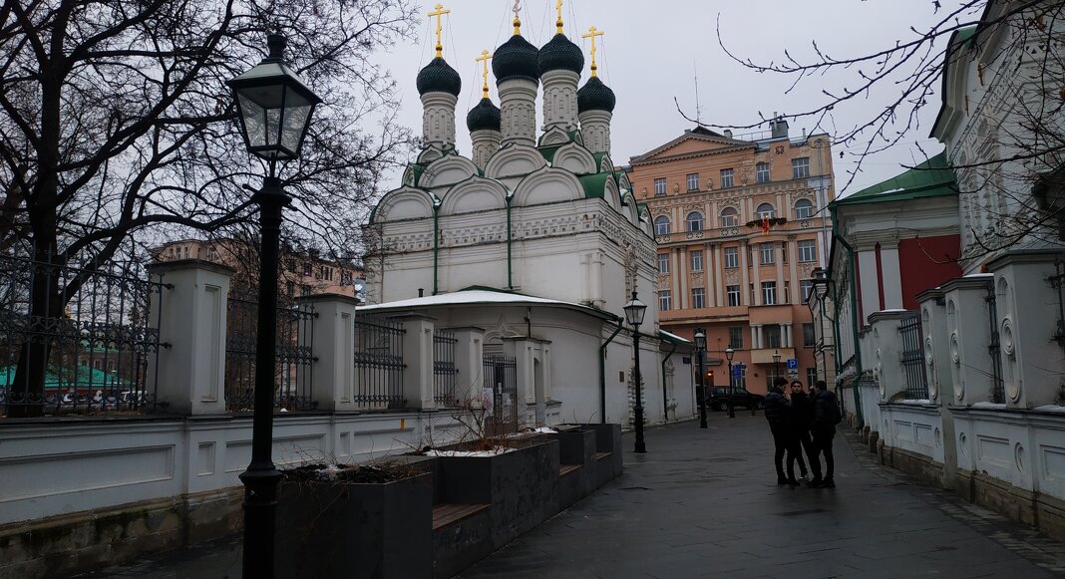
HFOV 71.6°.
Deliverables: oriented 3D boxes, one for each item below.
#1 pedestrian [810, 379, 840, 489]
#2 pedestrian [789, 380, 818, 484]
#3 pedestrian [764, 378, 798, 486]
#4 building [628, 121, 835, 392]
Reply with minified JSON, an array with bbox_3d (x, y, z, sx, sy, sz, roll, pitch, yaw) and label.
[{"bbox_3d":[4.814,2.363,12.200,0.480,1.720,0.520,-3,-8,14],"label":"pedestrian"},{"bbox_3d":[4.709,2.455,12.911,0.520,1.740,0.420,-1,-8,3],"label":"pedestrian"},{"bbox_3d":[4.265,2.408,12.627,0.450,1.770,0.520,1,-8,-12],"label":"pedestrian"},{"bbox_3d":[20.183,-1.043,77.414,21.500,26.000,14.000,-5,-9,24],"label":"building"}]

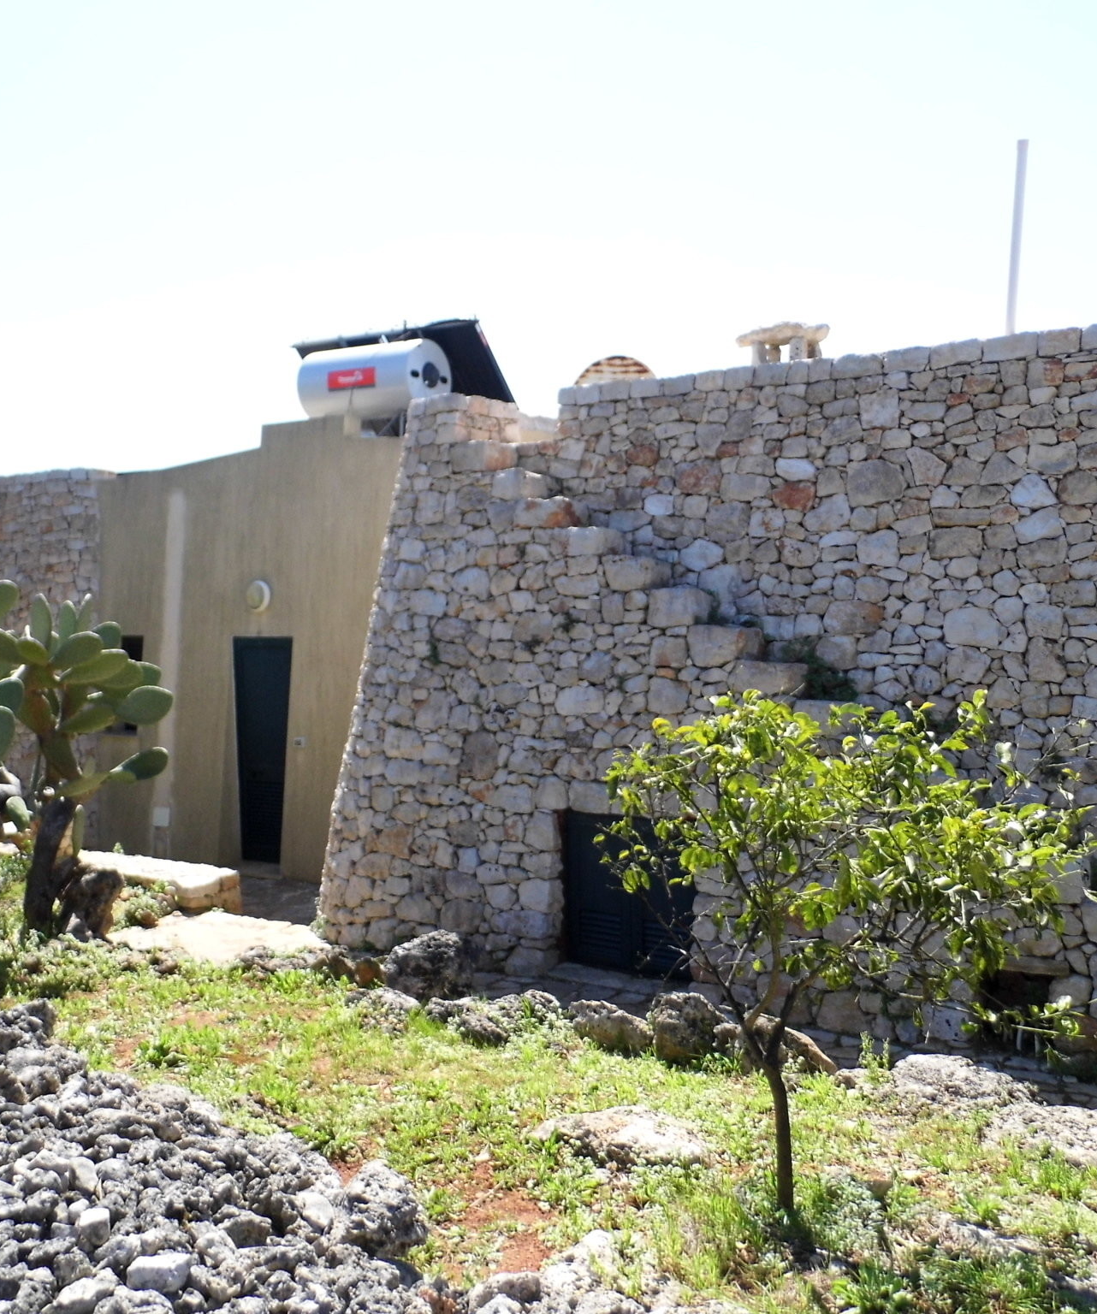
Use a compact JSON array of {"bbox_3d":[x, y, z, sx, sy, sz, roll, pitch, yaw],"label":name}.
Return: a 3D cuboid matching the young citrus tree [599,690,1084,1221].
[{"bbox_3d":[1.041,1.006,4.300,1.580,1.720,1.350,1,1,0],"label":"young citrus tree"}]

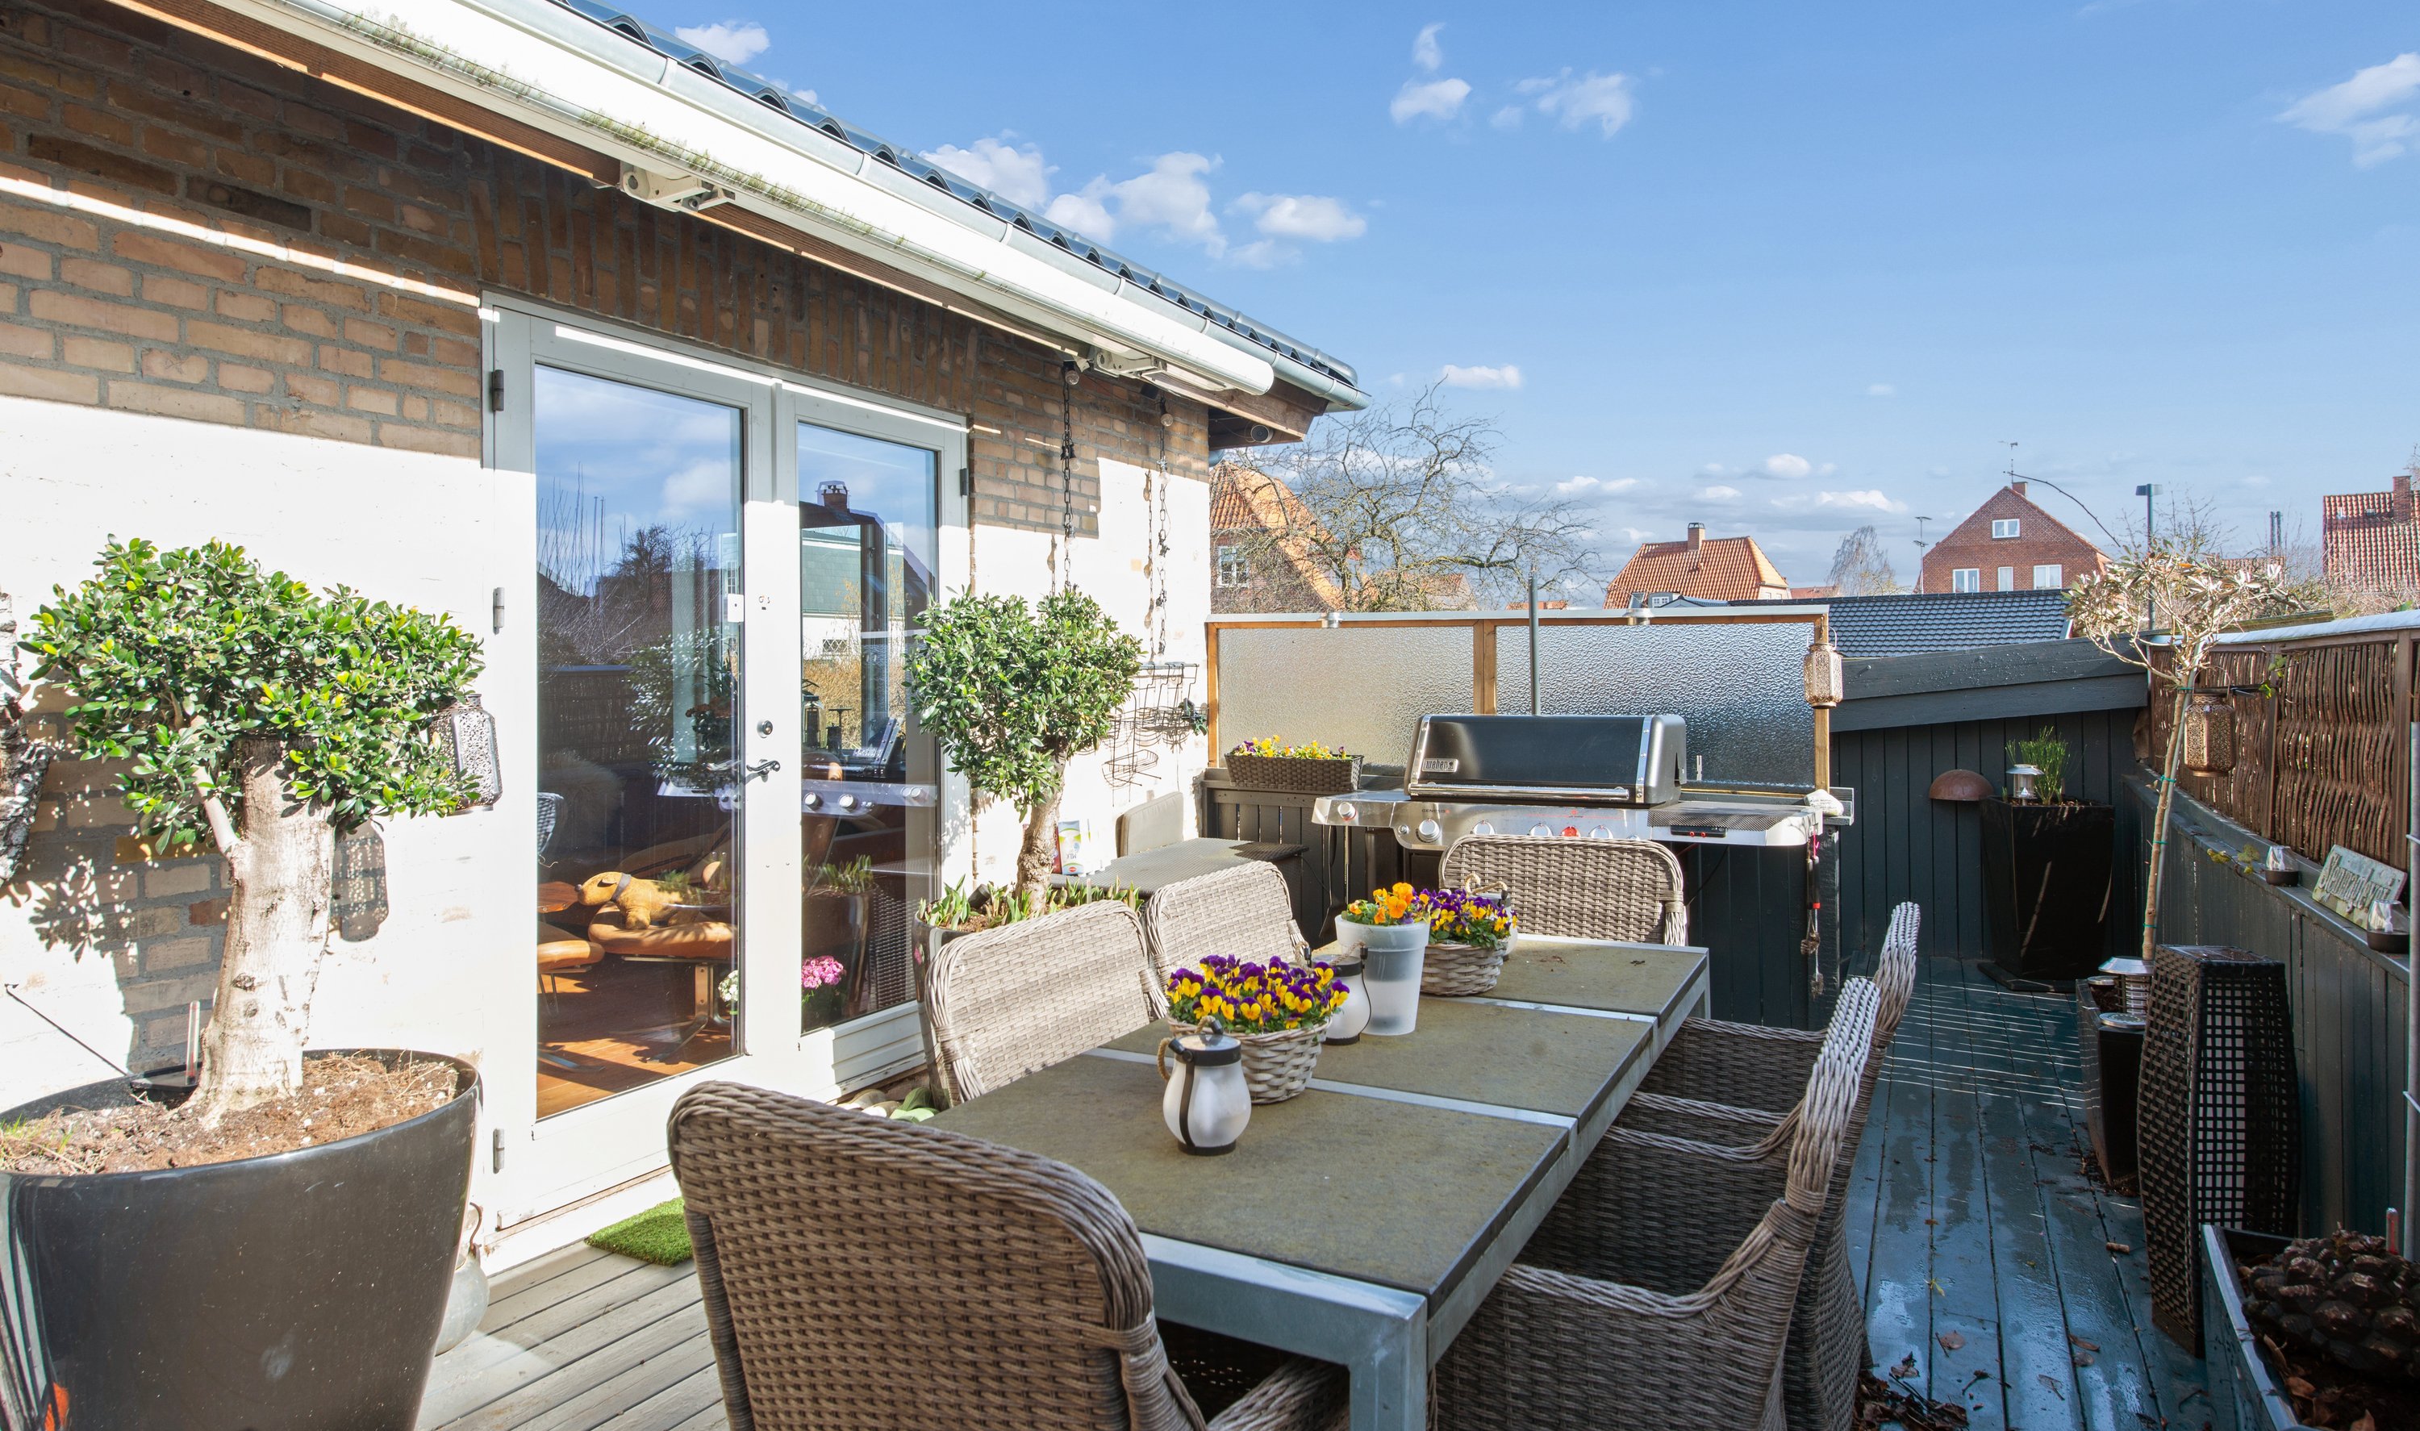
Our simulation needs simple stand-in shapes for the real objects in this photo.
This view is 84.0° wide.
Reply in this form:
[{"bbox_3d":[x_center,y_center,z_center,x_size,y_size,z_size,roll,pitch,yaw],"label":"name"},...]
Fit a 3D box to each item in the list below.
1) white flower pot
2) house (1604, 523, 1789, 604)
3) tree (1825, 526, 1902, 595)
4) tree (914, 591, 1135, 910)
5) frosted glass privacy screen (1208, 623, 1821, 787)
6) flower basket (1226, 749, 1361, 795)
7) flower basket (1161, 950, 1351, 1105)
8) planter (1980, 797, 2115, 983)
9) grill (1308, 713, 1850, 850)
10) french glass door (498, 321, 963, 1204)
[{"bbox_3d":[0.294,0.444,2.300,0.158,0.188,0.158,0,1,0],"label":"white flower pot"},{"bbox_3d":[23.600,-4.500,65.000,9.000,9.500,8.000,1,2,41],"label":"house"},{"bbox_3d":[41.400,-6.100,85.000,5.000,11.700,5.000,0,1,26],"label":"tree"},{"bbox_3d":[-0.554,0.096,4.000,0.700,0.950,0.640,0,1,0],"label":"tree"},{"bbox_3d":[1.080,-0.064,5.360,2.460,0.670,0.070,0,1,29],"label":"frosted glass privacy screen"},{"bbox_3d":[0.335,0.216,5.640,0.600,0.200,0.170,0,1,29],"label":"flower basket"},{"bbox_3d":[0.068,0.449,1.980,0.260,0.190,0.250,0,1,0],"label":"flower basket"},{"bbox_3d":[3.821,0.791,6.138,0.410,0.770,0.410,1,1,11],"label":"planter"},{"bbox_3d":[1.206,0.613,4.620,1.570,1.220,0.690,1,2,26],"label":"grill"},{"bbox_3d":[-1.245,0.100,3.835,0.100,2.130,1.680,0,1,29],"label":"french glass door"}]

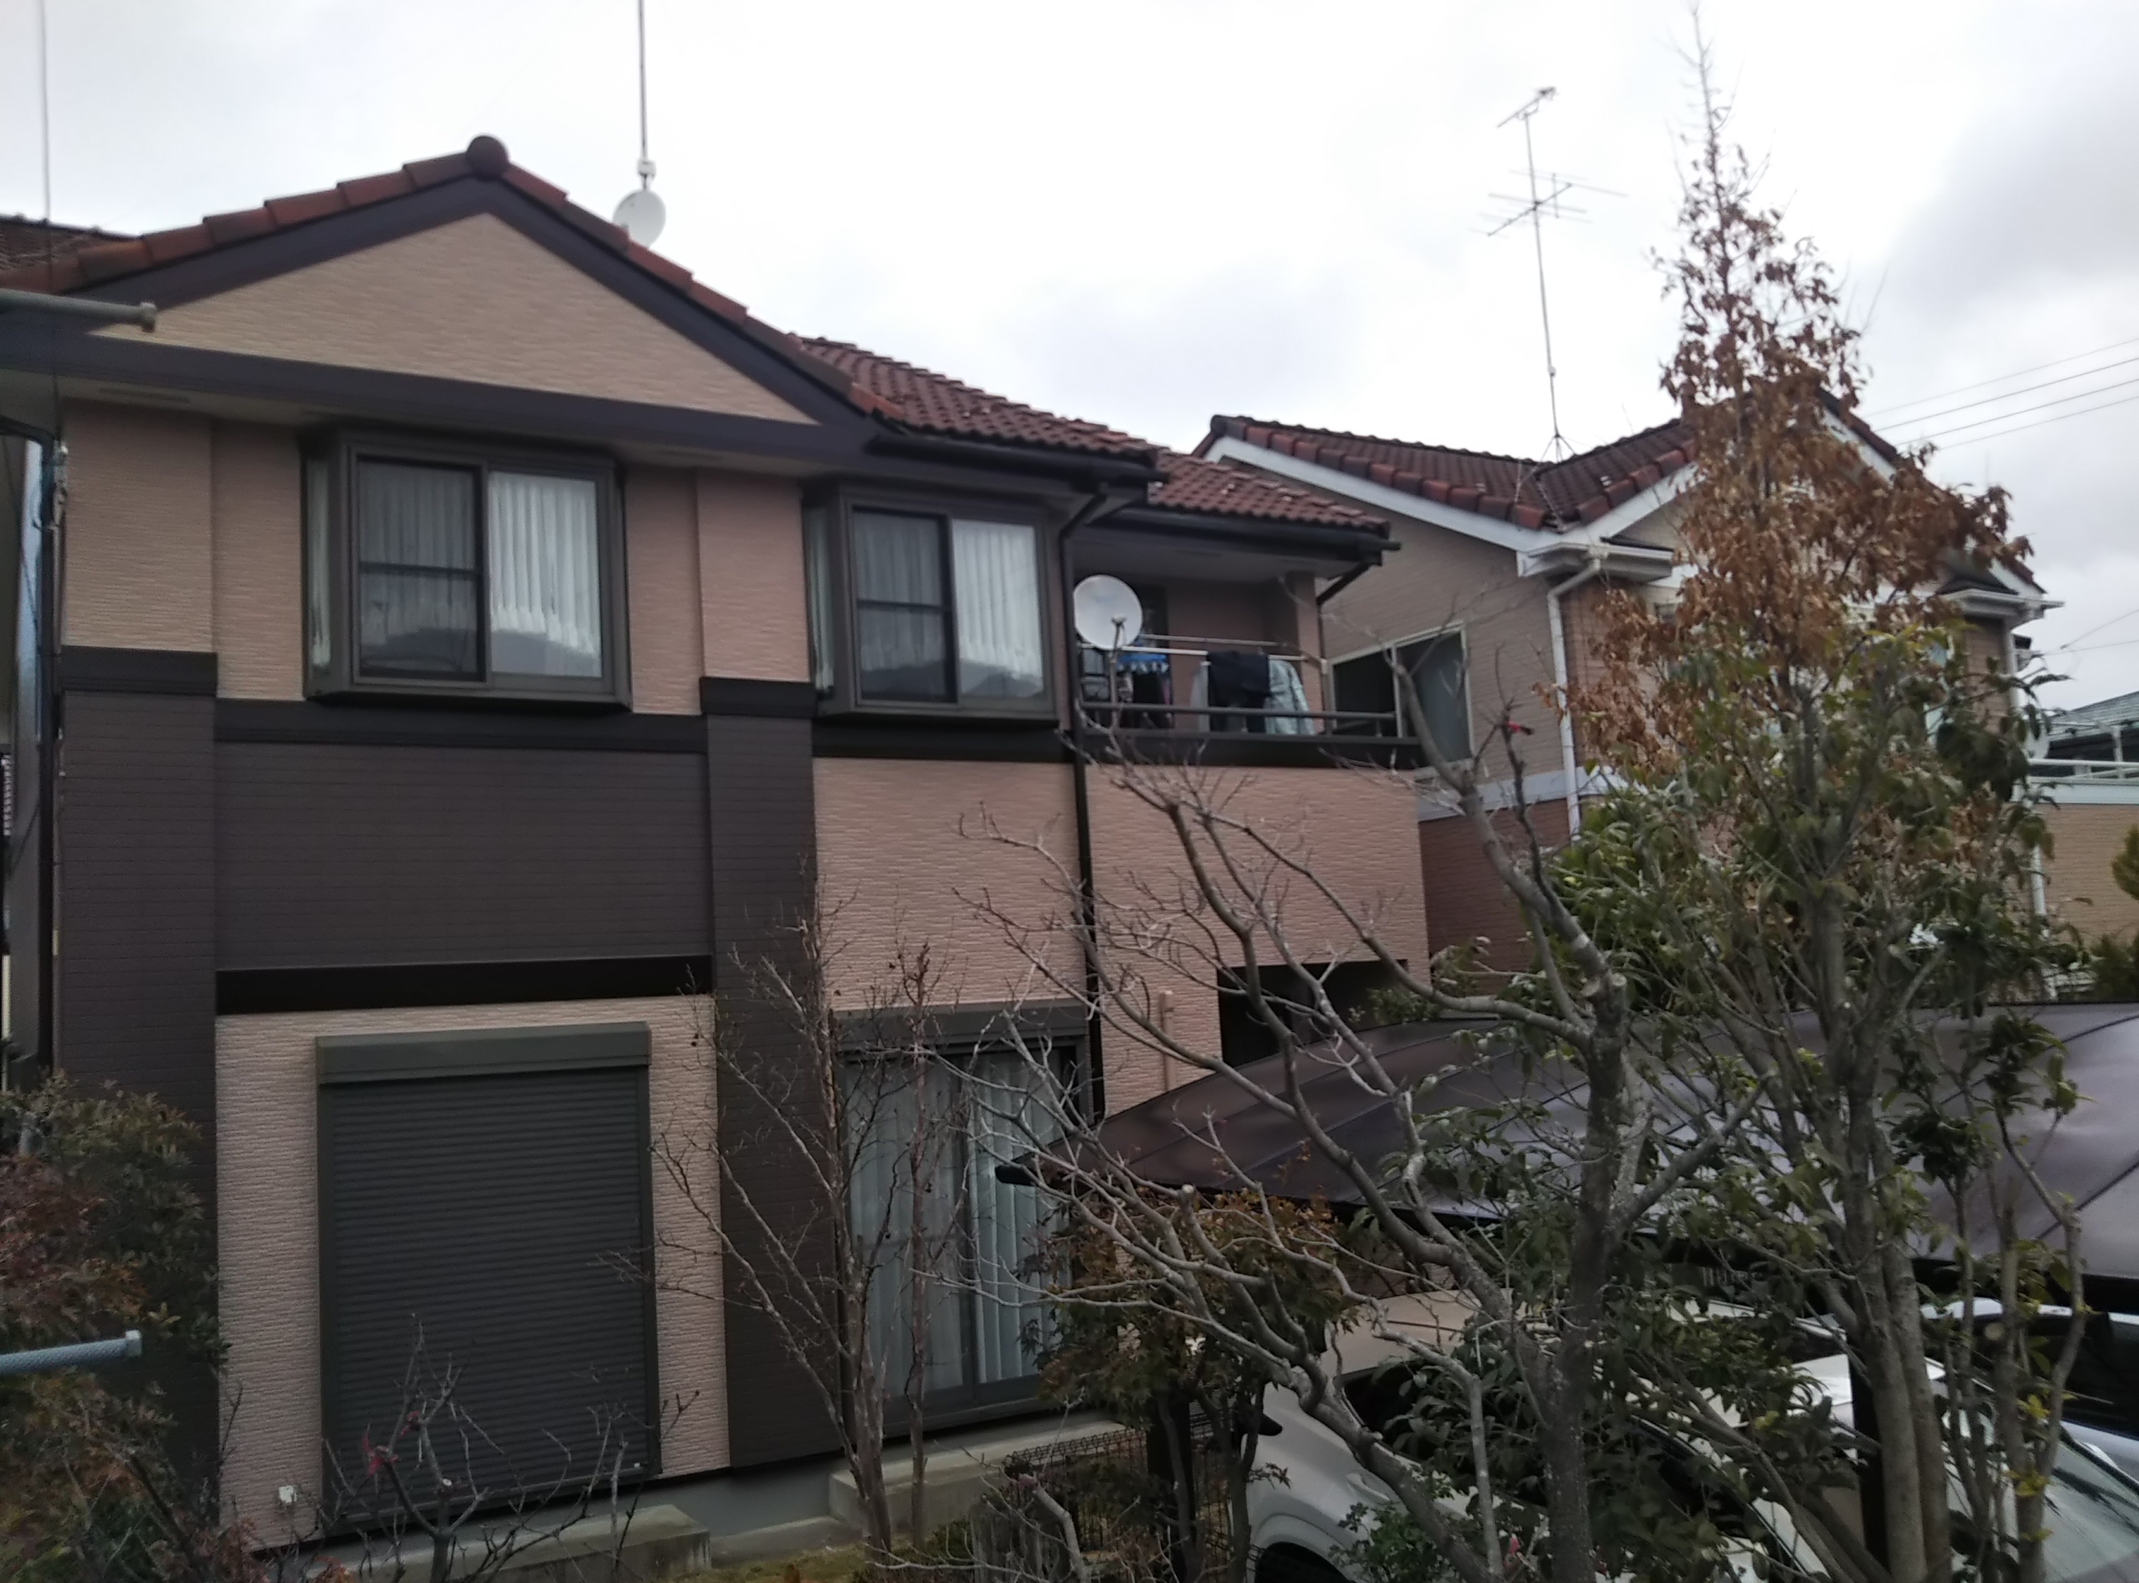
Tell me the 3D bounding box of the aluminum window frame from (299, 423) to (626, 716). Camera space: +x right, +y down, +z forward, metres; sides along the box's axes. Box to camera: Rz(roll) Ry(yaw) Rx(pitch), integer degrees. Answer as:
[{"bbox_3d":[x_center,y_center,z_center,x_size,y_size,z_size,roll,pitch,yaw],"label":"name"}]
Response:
[{"bbox_3d":[-3.096,-1.150,9.744,1.675,1.380,0.280,1,-7,-30],"label":"aluminum window frame"}]

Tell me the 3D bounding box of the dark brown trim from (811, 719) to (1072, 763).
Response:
[{"bbox_3d":[-0.720,-0.296,11.136,1.710,0.215,0.070,1,-7,-30],"label":"dark brown trim"}]

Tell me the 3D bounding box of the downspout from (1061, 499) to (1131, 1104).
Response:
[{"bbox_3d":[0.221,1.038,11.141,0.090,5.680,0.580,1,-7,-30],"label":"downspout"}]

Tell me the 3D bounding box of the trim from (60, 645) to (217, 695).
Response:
[{"bbox_3d":[-4.454,-0.580,8.887,0.685,0.215,0.090,1,-8,-30],"label":"trim"}]

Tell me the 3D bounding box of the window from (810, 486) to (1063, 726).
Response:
[{"bbox_3d":[-0.752,-1.103,11.044,1.610,1.350,0.280,1,-8,-30],"label":"window"}]

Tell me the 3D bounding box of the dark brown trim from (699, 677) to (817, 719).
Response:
[{"bbox_3d":[-1.756,-0.527,10.516,0.690,0.215,0.090,1,-7,-30],"label":"dark brown trim"}]

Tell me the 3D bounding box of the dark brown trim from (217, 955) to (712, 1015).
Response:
[{"bbox_3d":[-3.010,0.983,9.494,2.477,0.208,0.080,1,-8,-30],"label":"dark brown trim"}]

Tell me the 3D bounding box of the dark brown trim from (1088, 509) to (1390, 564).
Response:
[{"bbox_3d":[1.212,-1.766,12.891,2.460,0.180,0.140,1,-8,-30],"label":"dark brown trim"}]

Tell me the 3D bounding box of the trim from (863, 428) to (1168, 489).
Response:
[{"bbox_3d":[-0.299,-1.957,11.060,1.950,0.140,0.140,1,-8,-30],"label":"trim"}]

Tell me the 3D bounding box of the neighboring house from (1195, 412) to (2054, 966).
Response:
[{"bbox_3d":[4.092,0.546,18.132,5.850,8.000,8.700,1,-7,-30],"label":"neighboring house"}]

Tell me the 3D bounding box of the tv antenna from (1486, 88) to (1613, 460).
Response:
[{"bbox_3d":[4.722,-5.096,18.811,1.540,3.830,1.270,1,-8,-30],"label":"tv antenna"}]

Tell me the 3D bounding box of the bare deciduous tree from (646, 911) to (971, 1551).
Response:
[{"bbox_3d":[-1.330,2.293,9.609,1.600,3.200,1.400,-2,-6,-7],"label":"bare deciduous tree"}]

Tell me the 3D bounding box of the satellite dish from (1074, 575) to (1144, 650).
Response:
[{"bbox_3d":[0.243,-1.138,11.801,0.480,0.500,0.300,-2,-16,-9],"label":"satellite dish"}]

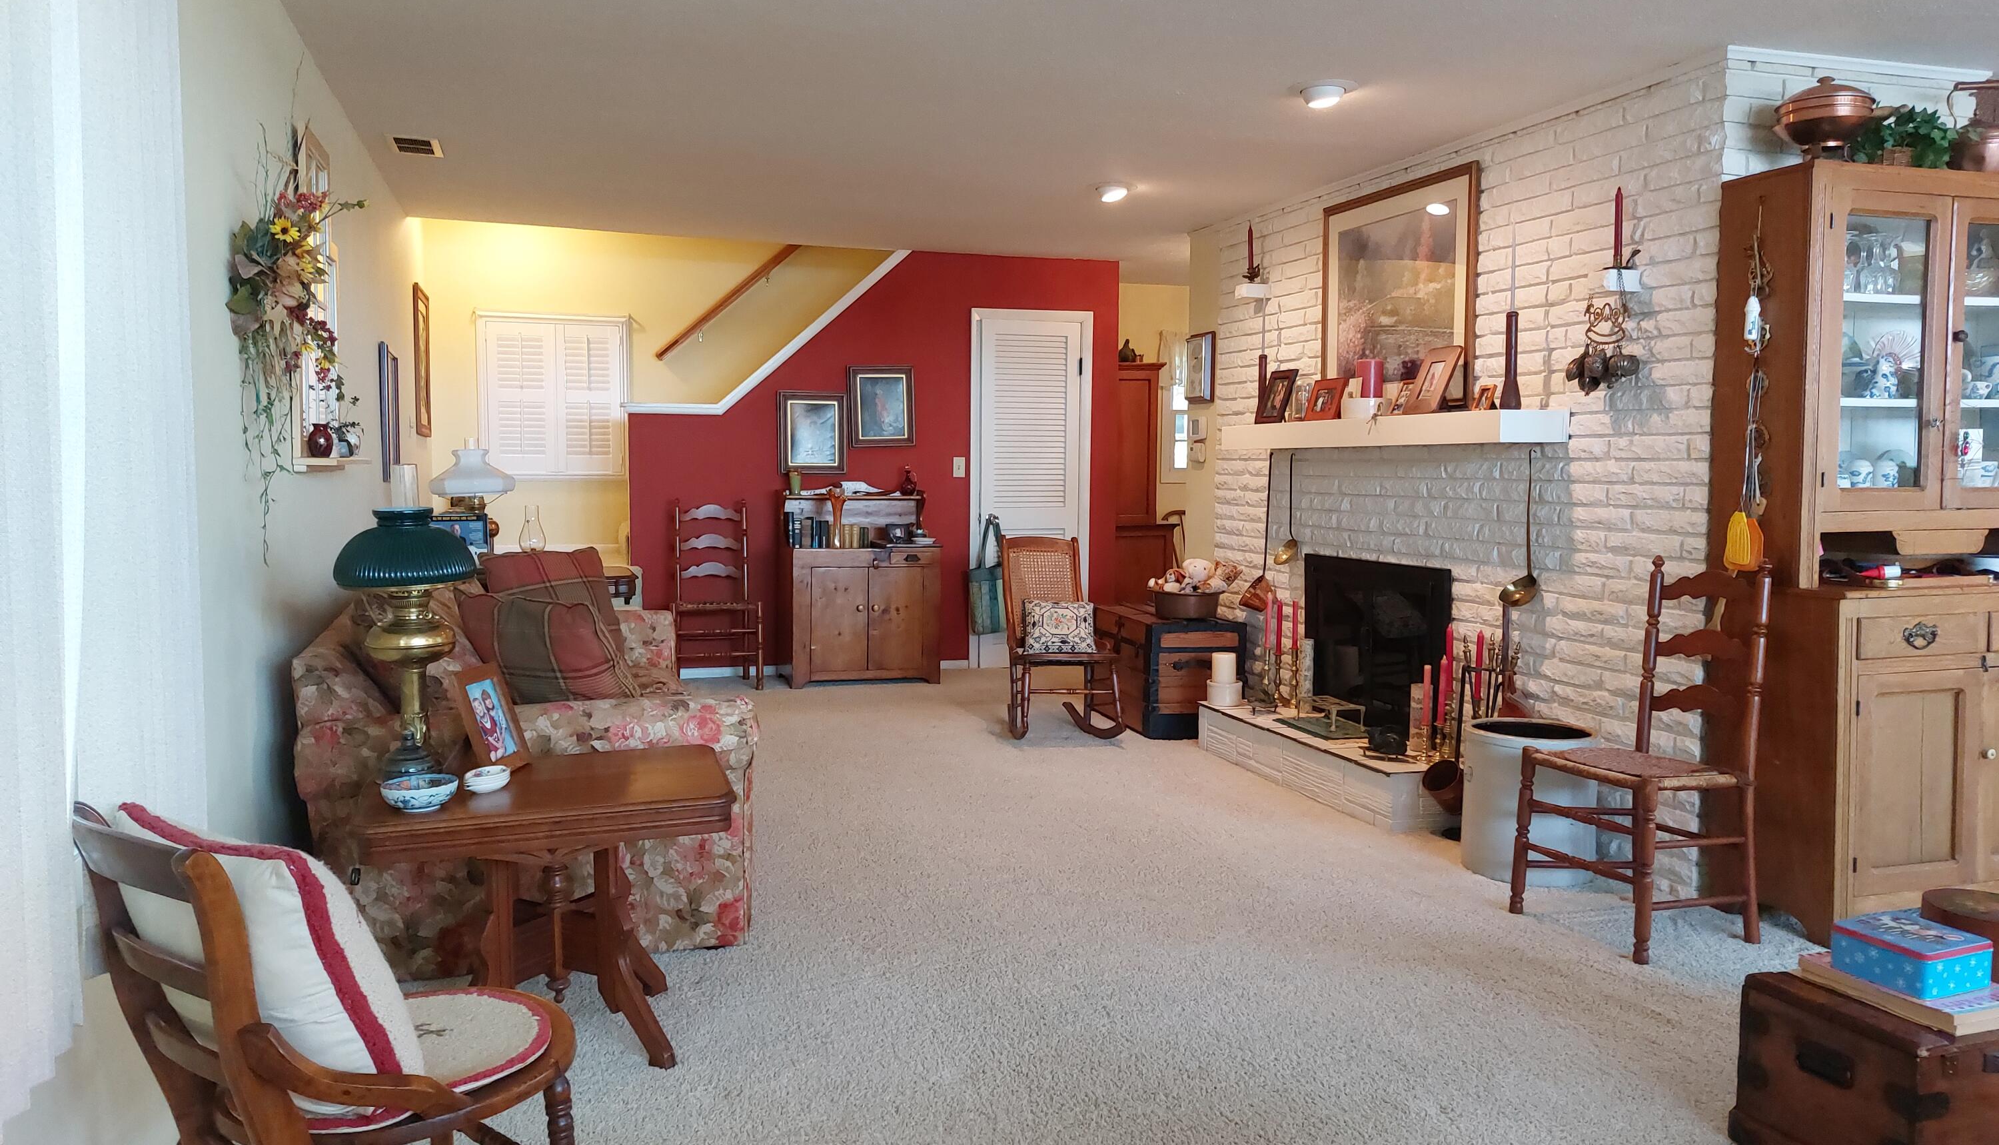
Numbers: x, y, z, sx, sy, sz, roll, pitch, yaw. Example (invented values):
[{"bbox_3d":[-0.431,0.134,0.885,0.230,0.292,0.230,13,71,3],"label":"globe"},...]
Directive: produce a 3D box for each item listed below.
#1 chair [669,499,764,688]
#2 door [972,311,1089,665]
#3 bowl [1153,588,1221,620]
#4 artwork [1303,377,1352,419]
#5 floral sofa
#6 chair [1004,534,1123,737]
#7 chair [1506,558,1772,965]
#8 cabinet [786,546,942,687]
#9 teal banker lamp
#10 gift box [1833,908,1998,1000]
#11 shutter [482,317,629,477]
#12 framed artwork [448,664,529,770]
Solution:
[{"bbox_3d":[-1.535,0.120,7.481,0.472,0.999,0.442,-1,5,-18],"label":"chair"},{"bbox_3d":[0.192,-0.487,8.299,0.756,2.090,0.060,-1,5,-19],"label":"door"},{"bbox_3d":[0.873,0.137,6.405,0.366,0.126,0.366,0,5,0],"label":"bowl"},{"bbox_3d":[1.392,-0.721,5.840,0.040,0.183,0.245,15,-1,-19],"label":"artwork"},{"bbox_3d":[-1.422,0.466,4.255,1.030,0.810,2.100,-1,5,-19],"label":"floral sofa"},{"bbox_3d":[0.252,0.286,6.264,0.462,0.878,0.703,-1,5,-10],"label":"chair"},{"bbox_3d":[1.694,0.454,3.632,0.462,0.984,0.452,-2,5,-21],"label":"chair"},{"bbox_3d":[-0.782,0.221,7.730,0.818,0.760,0.432,-1,5,-18],"label":"cabinet"},{"bbox_3d":[-1.207,0.143,2.831,0.270,0.575,0.270,-1,5,-19],"label":"teal banker lamp"},{"bbox_3d":[1.603,0.673,2.433,0.179,0.069,0.167,-2,5,-22],"label":"gift box"},{"bbox_3d":[-2.691,-1.052,8.397,0.855,0.945,0.070,-1,5,-19],"label":"shutter"},{"bbox_3d":[-1.114,0.328,3.016,0.032,0.237,0.196,-17,3,8],"label":"framed artwork"}]

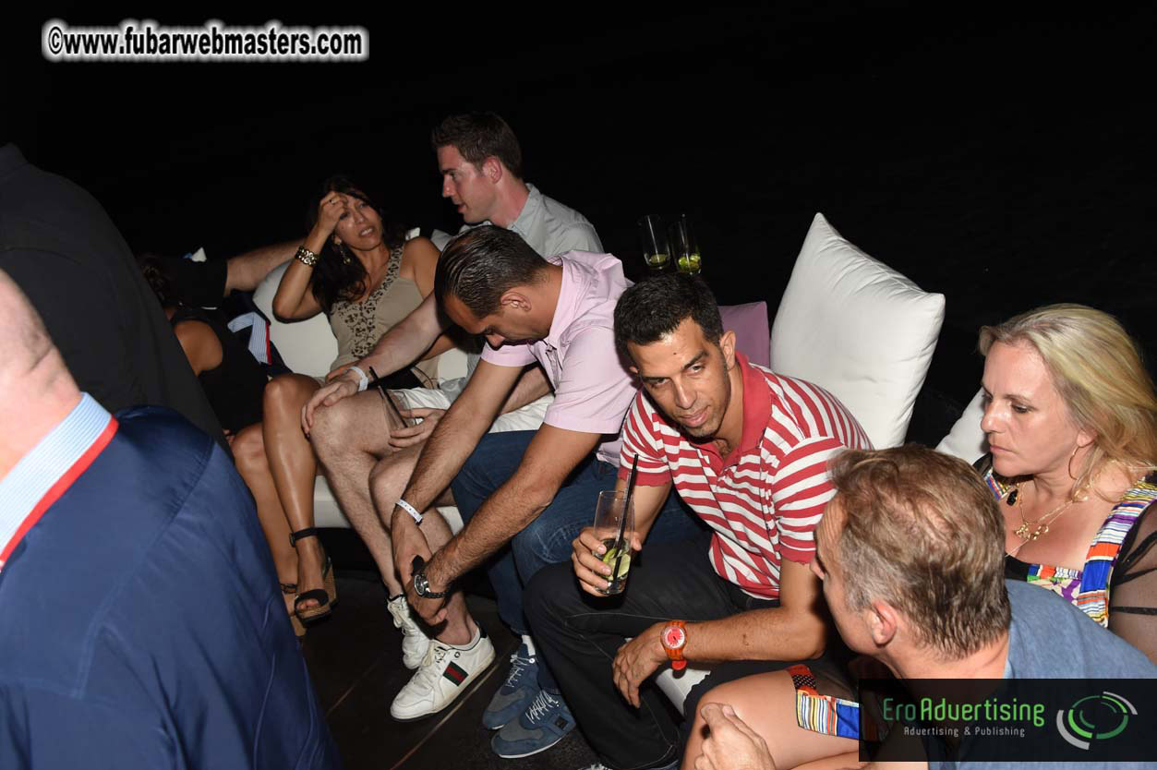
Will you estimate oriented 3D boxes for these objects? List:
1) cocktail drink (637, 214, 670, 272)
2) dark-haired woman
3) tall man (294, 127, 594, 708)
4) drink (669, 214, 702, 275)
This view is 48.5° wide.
[{"bbox_3d":[0.193,-0.354,3.240,0.066,0.130,0.066,-13,20,0],"label":"cocktail drink"},{"bbox_3d":[-0.638,0.043,3.440,0.560,1.090,0.800,1,24,33],"label":"dark-haired woman"},{"bbox_3d":[-0.329,0.045,3.030,0.680,1.260,0.800,7,28,43],"label":"tall man"},{"bbox_3d":[0.264,-0.338,3.170,0.066,0.132,0.066,-13,20,0],"label":"drink"}]

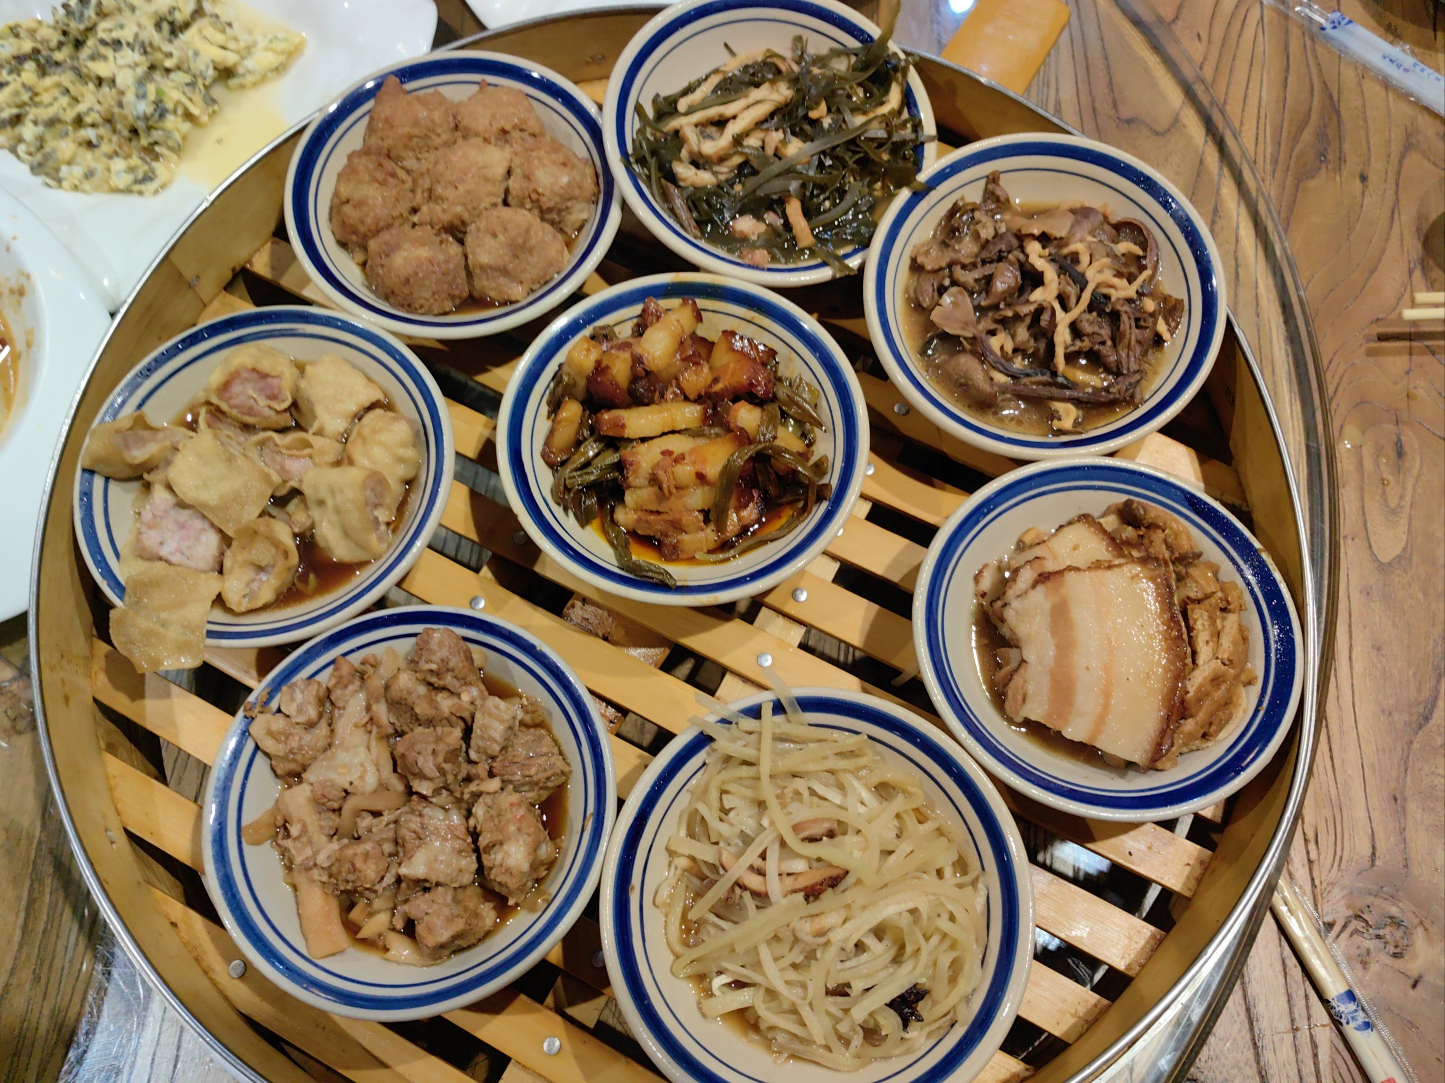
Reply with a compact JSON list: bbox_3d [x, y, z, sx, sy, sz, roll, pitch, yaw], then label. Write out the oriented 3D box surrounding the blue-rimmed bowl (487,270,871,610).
[{"bbox_3d":[-0.017,-0.042,0.506,0.160,0.038,0.160,0,70,0],"label":"blue-rimmed bowl"}]

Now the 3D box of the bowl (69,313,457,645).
[{"bbox_3d":[-0.195,-0.025,0.497,0.160,0.038,0.160,0,71,0],"label":"bowl"}]

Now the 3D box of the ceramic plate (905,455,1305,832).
[{"bbox_3d":[0.160,0.043,0.486,0.160,0.038,0.160,0,70,1],"label":"ceramic plate"}]

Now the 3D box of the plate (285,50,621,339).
[{"bbox_3d":[-0.127,-0.162,0.551,0.160,0.038,0.160,0,71,0],"label":"plate"}]

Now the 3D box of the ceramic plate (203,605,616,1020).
[{"bbox_3d":[-0.122,0.107,0.457,0.160,0.038,0.160,0,70,0],"label":"ceramic plate"}]

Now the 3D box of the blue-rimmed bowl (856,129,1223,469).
[{"bbox_3d":[0.144,-0.107,0.522,0.160,0.038,0.160,0,73,1],"label":"blue-rimmed bowl"}]

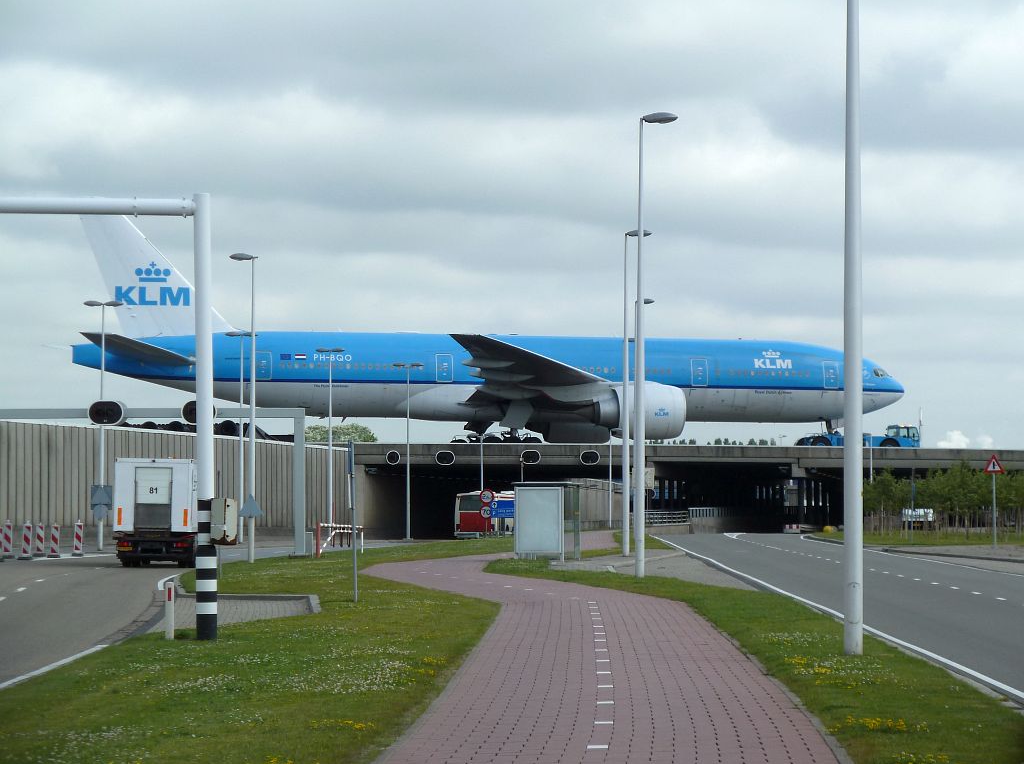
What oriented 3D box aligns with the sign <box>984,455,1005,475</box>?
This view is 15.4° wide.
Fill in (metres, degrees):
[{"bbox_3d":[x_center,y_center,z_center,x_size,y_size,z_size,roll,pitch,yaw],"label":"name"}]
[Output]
[{"bbox_3d":[21.421,3.674,168.000,0.900,0.830,0.060,0,-2,2],"label":"sign"}]

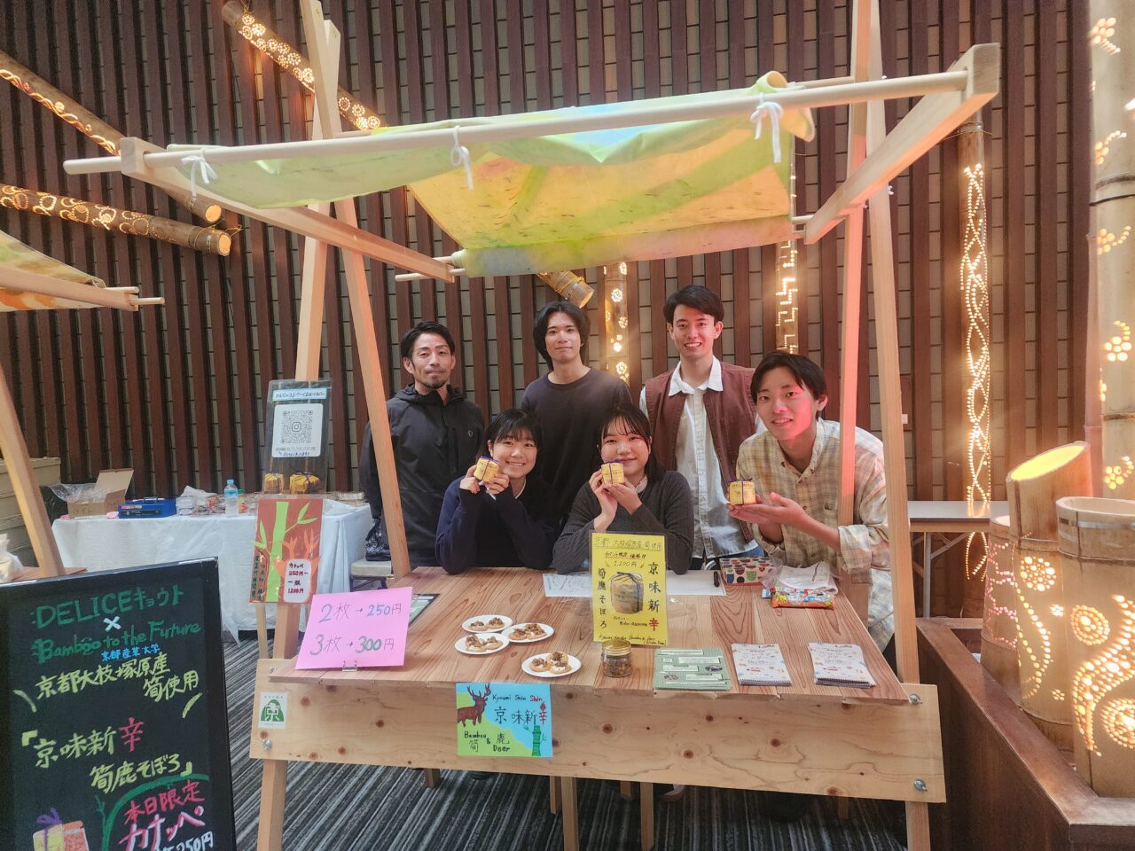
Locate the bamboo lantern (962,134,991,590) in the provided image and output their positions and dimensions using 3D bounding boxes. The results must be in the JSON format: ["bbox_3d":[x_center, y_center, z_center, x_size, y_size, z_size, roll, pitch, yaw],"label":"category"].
[{"bbox_3d":[2.180,-0.281,4.030,0.150,2.700,0.150,-2,4,10],"label":"bamboo lantern"}]

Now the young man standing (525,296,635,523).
[{"bbox_3d":[0.036,0.377,2.950,0.480,1.720,0.300,-2,4,5],"label":"young man standing"}]

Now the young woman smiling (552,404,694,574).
[{"bbox_3d":[0.182,0.595,2.480,0.500,1.320,0.720,-2,4,5],"label":"young woman smiling"}]

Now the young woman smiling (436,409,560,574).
[{"bbox_3d":[-0.227,0.615,2.520,0.480,1.320,0.720,-2,4,-2],"label":"young woman smiling"}]

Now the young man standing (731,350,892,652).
[{"bbox_3d":[0.730,0.514,2.220,0.520,1.470,0.600,-1,4,19],"label":"young man standing"}]

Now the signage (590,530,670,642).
[{"bbox_3d":[0.151,0.399,1.840,0.186,0.266,0.020,-2,-5,10],"label":"signage"}]

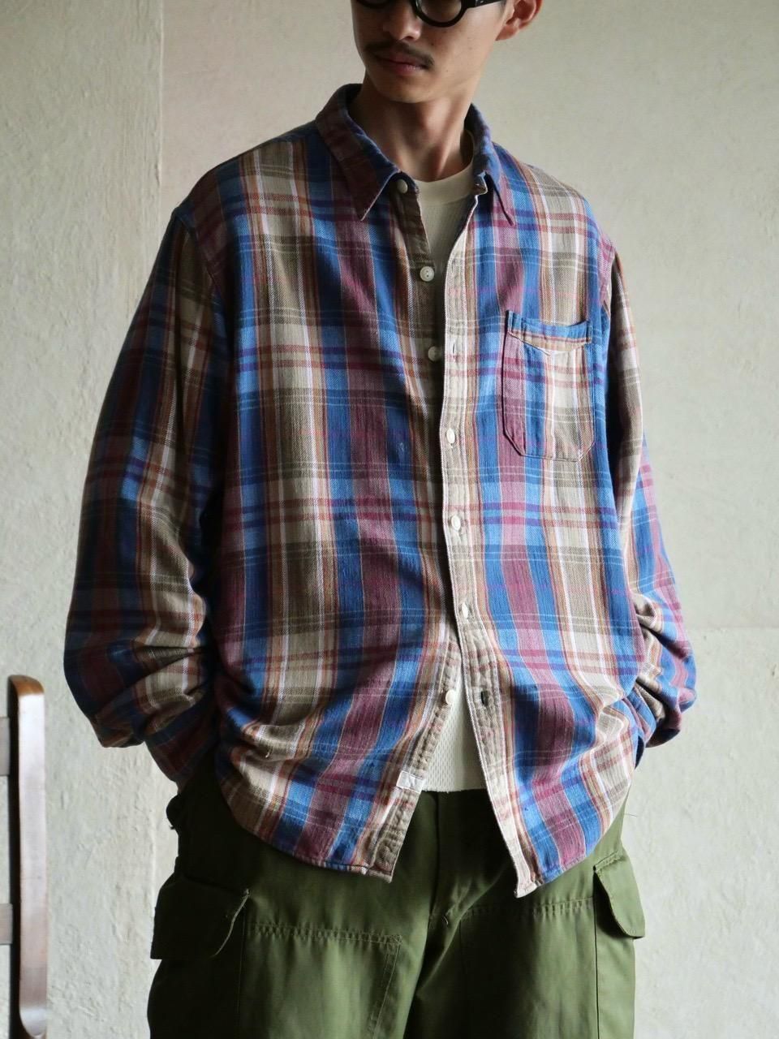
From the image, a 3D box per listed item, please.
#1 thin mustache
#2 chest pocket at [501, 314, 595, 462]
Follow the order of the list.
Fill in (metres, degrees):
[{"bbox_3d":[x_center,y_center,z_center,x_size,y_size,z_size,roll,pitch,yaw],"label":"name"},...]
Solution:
[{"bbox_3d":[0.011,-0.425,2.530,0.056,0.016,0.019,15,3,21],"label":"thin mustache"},{"bbox_3d":[0.148,-0.123,2.580,0.110,0.134,0.020,2,0,-38],"label":"chest pocket"}]

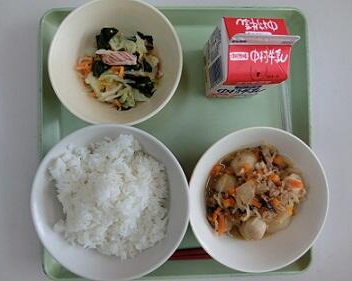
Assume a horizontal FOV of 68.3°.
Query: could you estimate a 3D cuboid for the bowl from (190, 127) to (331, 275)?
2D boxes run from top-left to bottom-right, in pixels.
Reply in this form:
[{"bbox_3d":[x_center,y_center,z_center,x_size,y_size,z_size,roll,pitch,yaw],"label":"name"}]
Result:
[{"bbox_3d":[0.082,0.059,0.287,0.143,0.054,0.143,0,90,-2],"label":"bowl"}]

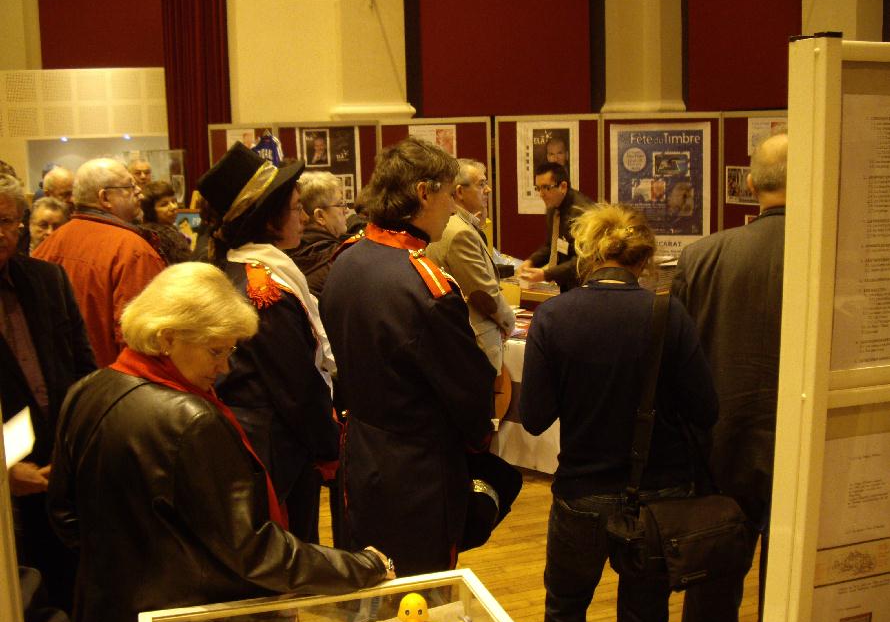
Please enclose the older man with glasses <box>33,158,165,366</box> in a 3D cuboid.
[{"bbox_3d":[-1.196,0.286,3.573,0.350,1.668,0.520,-8,11,-40],"label":"older man with glasses"}]

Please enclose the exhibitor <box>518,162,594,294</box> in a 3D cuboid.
[{"bbox_3d":[0.655,-0.016,5.506,0.540,1.633,0.470,6,11,40],"label":"exhibitor"}]

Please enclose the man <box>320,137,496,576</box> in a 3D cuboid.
[{"bbox_3d":[-0.075,0.417,2.444,0.380,1.681,0.500,-8,10,-38],"label":"man"}]

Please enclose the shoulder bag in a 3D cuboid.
[{"bbox_3d":[0.514,0.278,2.143,0.290,0.627,0.180,-7,10,-35],"label":"shoulder bag"}]

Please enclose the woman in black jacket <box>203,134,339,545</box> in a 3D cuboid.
[{"bbox_3d":[-0.448,0.387,2.701,0.370,1.683,0.470,-5,9,-24],"label":"woman in black jacket"}]

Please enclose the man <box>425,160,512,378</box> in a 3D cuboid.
[{"bbox_3d":[0.106,0.188,4.119,0.420,1.649,0.480,-4,9,-16],"label":"man"}]

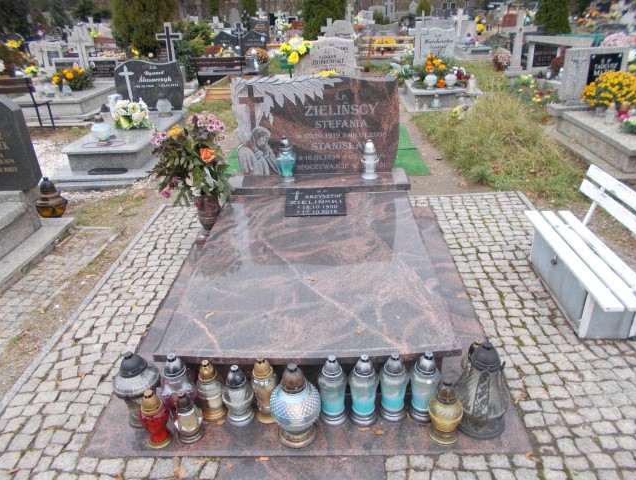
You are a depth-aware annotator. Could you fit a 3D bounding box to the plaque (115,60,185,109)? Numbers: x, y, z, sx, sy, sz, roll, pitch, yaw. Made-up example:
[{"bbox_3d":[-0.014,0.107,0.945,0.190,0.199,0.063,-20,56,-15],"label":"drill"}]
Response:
[{"bbox_3d":[-1.950,-1.794,5.563,0.750,0.560,0.090,-1,28,3],"label":"plaque"}]

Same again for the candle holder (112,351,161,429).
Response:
[{"bbox_3d":[-0.702,0.567,1.837,0.186,0.330,0.186,0,28,3],"label":"candle holder"}]

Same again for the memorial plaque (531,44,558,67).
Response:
[{"bbox_3d":[3.390,-2.759,7.188,0.340,0.330,0.050,-2,28,4],"label":"memorial plaque"}]

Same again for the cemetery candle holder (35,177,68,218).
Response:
[{"bbox_3d":[-2.142,-0.349,3.827,0.250,0.292,0.250,-2,28,4],"label":"cemetery candle holder"}]

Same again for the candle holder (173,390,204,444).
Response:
[{"bbox_3d":[-0.487,0.649,1.791,0.105,0.204,0.105,-1,28,3],"label":"candle holder"}]

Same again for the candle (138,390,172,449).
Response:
[{"bbox_3d":[-0.600,0.650,1.771,0.111,0.241,0.111,0,28,3],"label":"candle"}]

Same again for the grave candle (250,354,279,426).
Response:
[{"bbox_3d":[-0.207,0.567,1.844,0.108,0.298,0.108,0,28,3],"label":"grave candle"}]

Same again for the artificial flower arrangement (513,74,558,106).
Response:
[{"bbox_3d":[2.968,-2.040,6.560,0.570,0.330,0.480,0,28,3],"label":"artificial flower arrangement"}]

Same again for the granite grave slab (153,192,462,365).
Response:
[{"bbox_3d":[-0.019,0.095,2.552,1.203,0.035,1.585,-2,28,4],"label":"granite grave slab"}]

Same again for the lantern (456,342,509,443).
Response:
[{"bbox_3d":[0.623,0.537,1.777,0.195,0.365,0.195,0,28,3],"label":"lantern"}]

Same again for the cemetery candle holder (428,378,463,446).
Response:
[{"bbox_3d":[0.472,0.621,1.770,0.125,0.260,0.125,-2,28,4],"label":"cemetery candle holder"}]

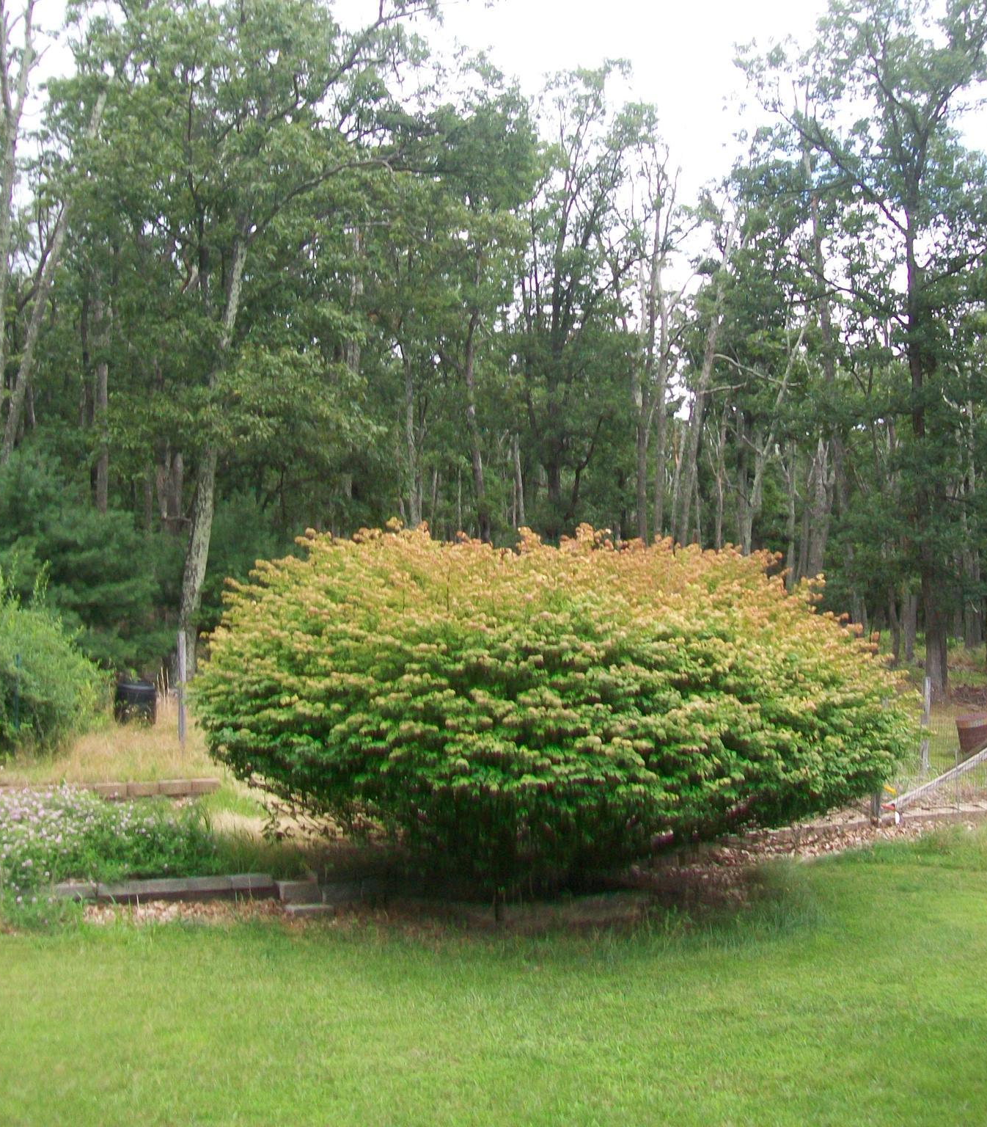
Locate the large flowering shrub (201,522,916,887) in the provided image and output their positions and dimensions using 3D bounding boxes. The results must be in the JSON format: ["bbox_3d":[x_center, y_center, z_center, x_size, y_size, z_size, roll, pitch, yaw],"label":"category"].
[{"bbox_3d":[0.559,1.373,13.650,6.581,3.474,5.947,0,0,0],"label":"large flowering shrub"}]

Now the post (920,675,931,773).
[{"bbox_3d":[6.144,2.309,20.962,0.102,1.467,0.102,0,0,0],"label":"post"}]

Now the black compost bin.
[{"bbox_3d":[-5.795,2.261,23.887,0.663,0.817,0.663,0,0,0],"label":"black compost bin"}]

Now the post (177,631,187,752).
[{"bbox_3d":[-4.303,1.783,20.377,0.107,1.734,0.107,0,0,0],"label":"post"}]

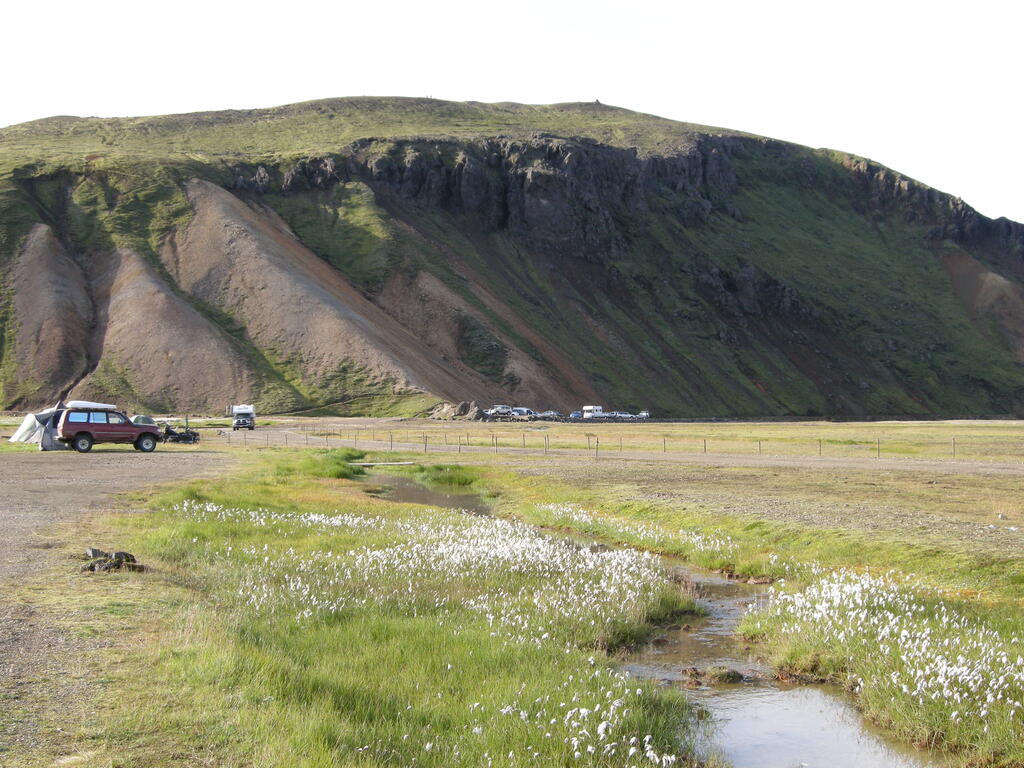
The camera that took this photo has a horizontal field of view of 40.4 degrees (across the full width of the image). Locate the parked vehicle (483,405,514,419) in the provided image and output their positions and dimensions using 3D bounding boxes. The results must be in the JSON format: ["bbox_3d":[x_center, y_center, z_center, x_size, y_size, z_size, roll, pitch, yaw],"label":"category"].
[{"bbox_3d":[-1.950,5.050,265.000,4.500,1.850,1.820,1,-2,-32],"label":"parked vehicle"}]

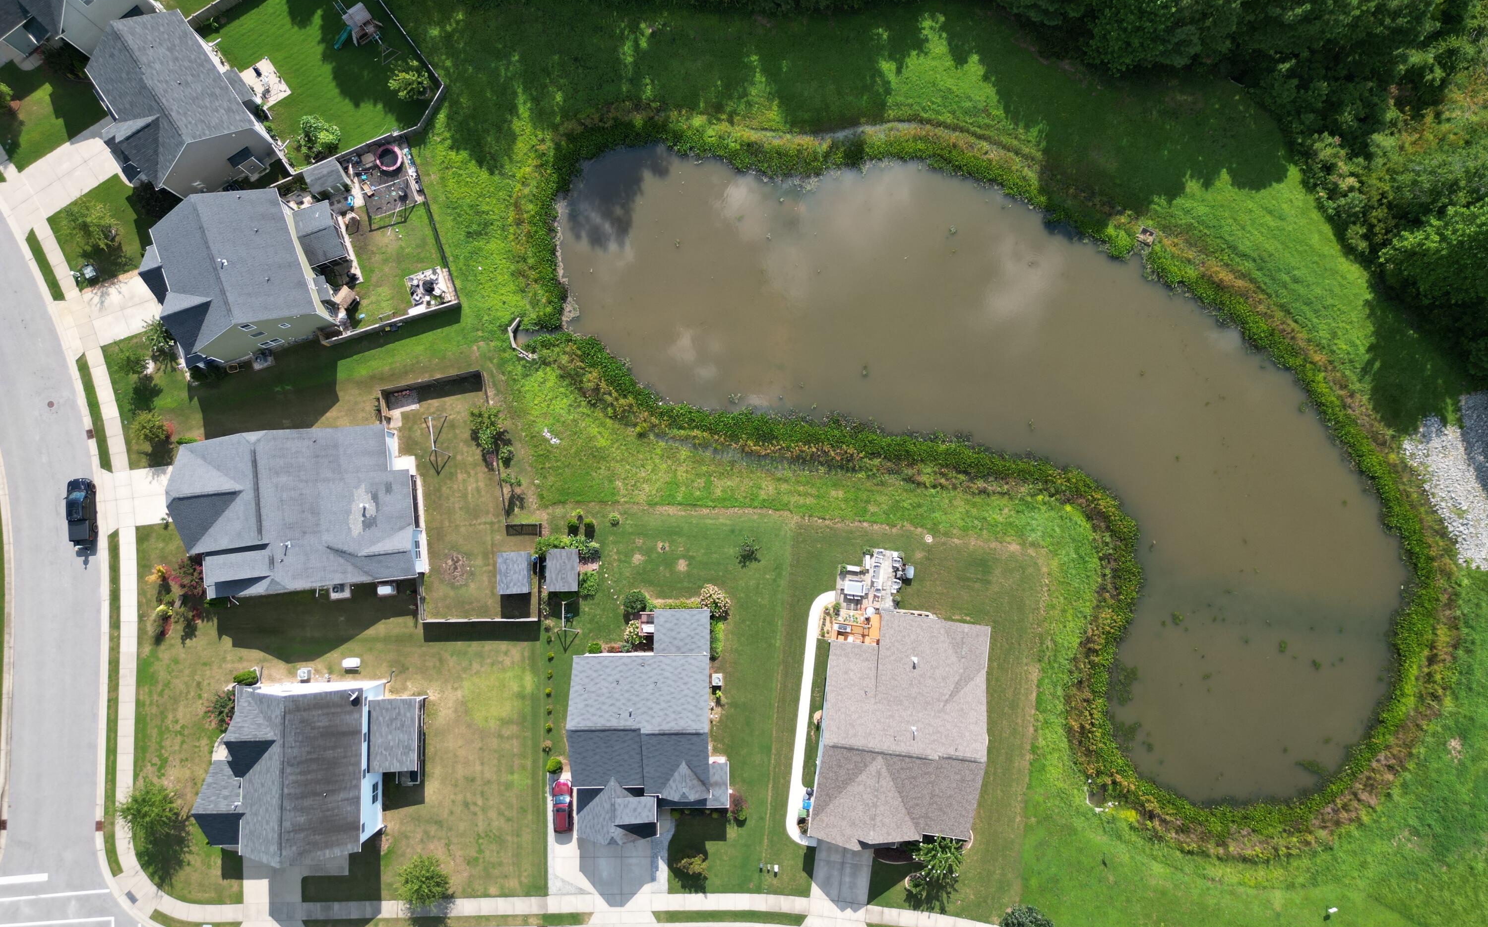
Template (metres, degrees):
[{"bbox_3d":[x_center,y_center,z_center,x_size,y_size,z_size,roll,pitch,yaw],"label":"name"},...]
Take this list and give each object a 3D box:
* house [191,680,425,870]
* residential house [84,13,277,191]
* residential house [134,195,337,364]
[{"bbox_3d":[-38.037,26.387,89.349,17.900,10.600,13.800,-1,86,0],"label":"house"},{"bbox_3d":[-52.696,-32.398,94.629,13.300,9.200,13.200,-33,86,-3],"label":"residential house"},{"bbox_3d":[-46.205,-16.958,93.331,16.000,9.400,12.200,-20,86,-2],"label":"residential house"}]

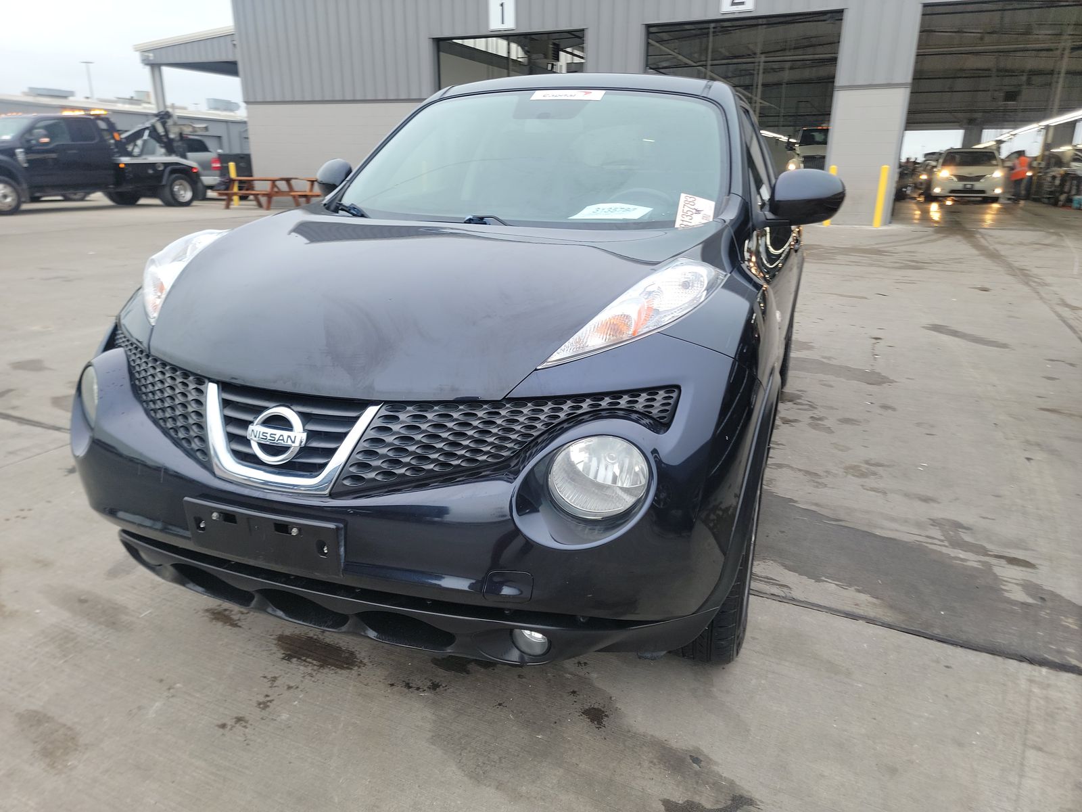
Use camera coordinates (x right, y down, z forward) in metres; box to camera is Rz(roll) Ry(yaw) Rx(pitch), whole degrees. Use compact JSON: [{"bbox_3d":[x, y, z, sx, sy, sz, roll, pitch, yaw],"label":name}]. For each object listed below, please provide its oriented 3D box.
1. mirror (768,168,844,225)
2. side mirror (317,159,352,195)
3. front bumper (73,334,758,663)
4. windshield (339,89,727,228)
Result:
[{"bbox_3d":[0.872,-0.684,2.473,0.250,0.190,0.160,7,20,18],"label":"mirror"},{"bbox_3d":[-0.805,-0.891,3.027,0.250,0.190,0.160,7,20,18],"label":"side mirror"},{"bbox_3d":[-0.439,0.192,1.687,1.760,0.700,0.600,7,20,18],"label":"front bumper"},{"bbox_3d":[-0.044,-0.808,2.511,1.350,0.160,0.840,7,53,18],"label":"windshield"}]

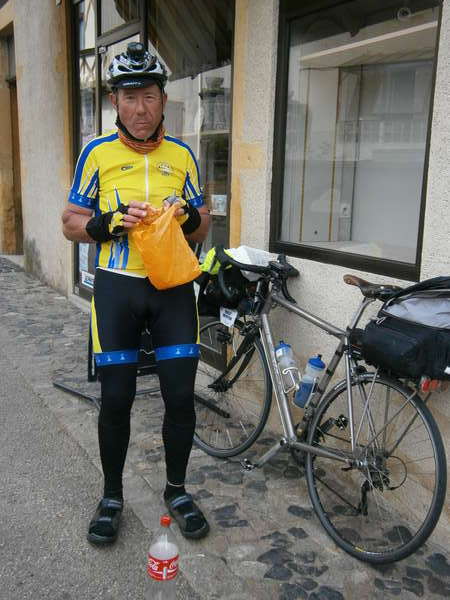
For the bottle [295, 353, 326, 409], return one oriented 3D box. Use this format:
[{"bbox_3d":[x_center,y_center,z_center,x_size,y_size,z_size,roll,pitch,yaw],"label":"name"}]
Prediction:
[{"bbox_3d":[0.363,0.337,2.643,0.075,0.233,0.075,9,19,-33],"label":"bottle"}]

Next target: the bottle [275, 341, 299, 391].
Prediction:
[{"bbox_3d":[0.275,0.291,2.786,0.075,0.229,0.075,-7,-26,-4],"label":"bottle"}]

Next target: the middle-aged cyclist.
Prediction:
[{"bbox_3d":[-0.333,0.024,2.329,0.570,1.850,0.440,-1,12,-12],"label":"middle-aged cyclist"}]

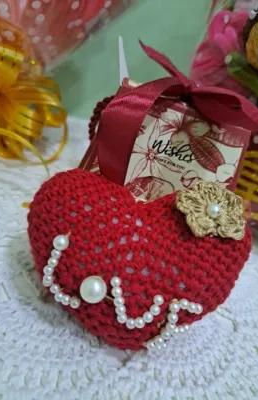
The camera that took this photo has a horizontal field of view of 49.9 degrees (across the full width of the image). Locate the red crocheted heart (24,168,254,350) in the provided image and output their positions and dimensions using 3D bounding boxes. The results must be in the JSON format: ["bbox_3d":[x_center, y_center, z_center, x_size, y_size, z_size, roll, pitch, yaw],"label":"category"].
[{"bbox_3d":[0.007,0.037,0.166,0.131,0.109,0.056,12,7,2],"label":"red crocheted heart"}]

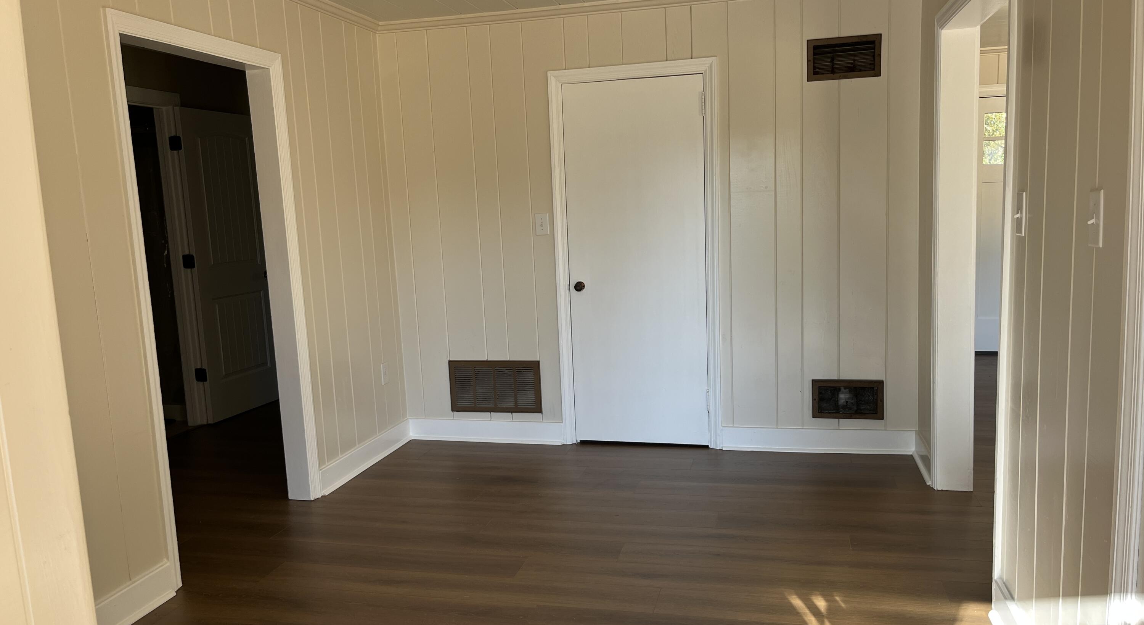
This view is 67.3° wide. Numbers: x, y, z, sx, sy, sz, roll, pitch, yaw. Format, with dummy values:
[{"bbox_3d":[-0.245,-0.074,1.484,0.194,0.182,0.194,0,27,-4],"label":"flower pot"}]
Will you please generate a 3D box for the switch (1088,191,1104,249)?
[{"bbox_3d":[1.109,-0.199,1.828,0.014,0.119,0.071,0,8,15],"label":"switch"}]

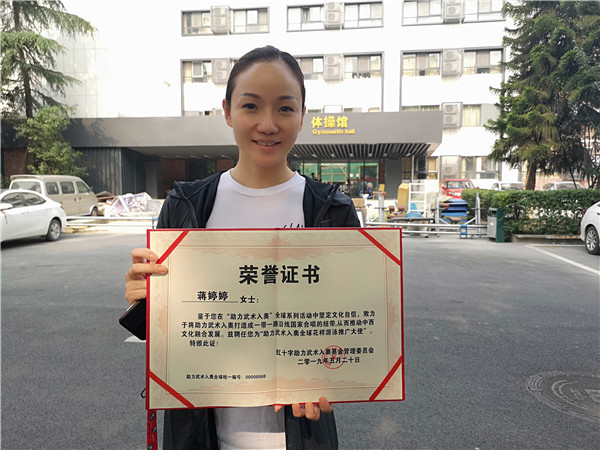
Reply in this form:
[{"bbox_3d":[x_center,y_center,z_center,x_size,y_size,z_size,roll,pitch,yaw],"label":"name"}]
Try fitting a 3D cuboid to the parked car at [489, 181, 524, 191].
[{"bbox_3d":[11.555,-1.599,25.555,1.770,1.480,4.450,1,5,12],"label":"parked car"}]

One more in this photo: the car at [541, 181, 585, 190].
[{"bbox_3d":[14.255,-1.556,25.156,1.780,1.480,4.500,1,5,12],"label":"car"}]

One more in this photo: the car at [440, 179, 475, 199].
[{"bbox_3d":[8.855,-1.674,25.750,1.750,1.580,4.200,1,5,12],"label":"car"}]

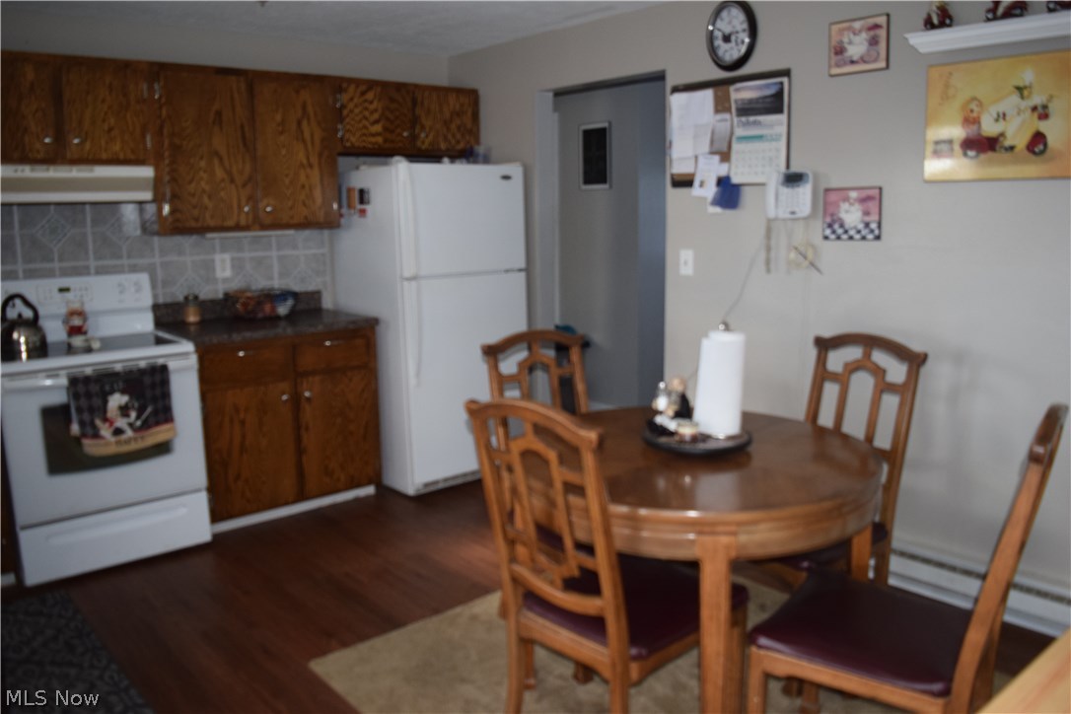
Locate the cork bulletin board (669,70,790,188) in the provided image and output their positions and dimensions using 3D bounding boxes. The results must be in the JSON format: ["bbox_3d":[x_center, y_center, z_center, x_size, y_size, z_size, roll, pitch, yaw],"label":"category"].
[{"bbox_3d":[0.849,-0.999,3.524,0.020,0.455,0.610,-10,14,-39],"label":"cork bulletin board"}]

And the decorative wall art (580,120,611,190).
[{"bbox_3d":[0.402,-1.345,5.370,0.025,0.425,0.275,-10,14,-39],"label":"decorative wall art"}]

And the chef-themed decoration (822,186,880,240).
[{"bbox_3d":[1.246,-0.562,3.157,0.015,0.200,0.237,-10,14,-39],"label":"chef-themed decoration"}]

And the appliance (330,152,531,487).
[{"bbox_3d":[-0.578,-0.204,4.611,0.800,1.710,0.750,-10,14,-39],"label":"appliance"}]

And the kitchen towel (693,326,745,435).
[{"bbox_3d":[0.589,0.089,2.551,0.140,0.300,0.135,1,11,12],"label":"kitchen towel"}]

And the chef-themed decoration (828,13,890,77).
[{"bbox_3d":[1.228,-1.181,3.046,0.015,0.195,0.237,-10,14,-39],"label":"chef-themed decoration"}]

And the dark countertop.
[{"bbox_3d":[-1.376,-0.154,4.113,0.900,0.040,0.630,-10,14,-39],"label":"dark countertop"}]

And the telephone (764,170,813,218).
[{"bbox_3d":[1.037,-0.660,3.280,0.070,0.185,0.185,-10,14,-39],"label":"telephone"}]

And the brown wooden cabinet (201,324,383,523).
[{"bbox_3d":[-1.365,0.277,4.183,0.900,0.850,0.590,-10,14,-39],"label":"brown wooden cabinet"}]

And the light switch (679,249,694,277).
[{"bbox_3d":[0.712,-0.444,3.788,0.010,0.116,0.072,-10,14,-39],"label":"light switch"}]

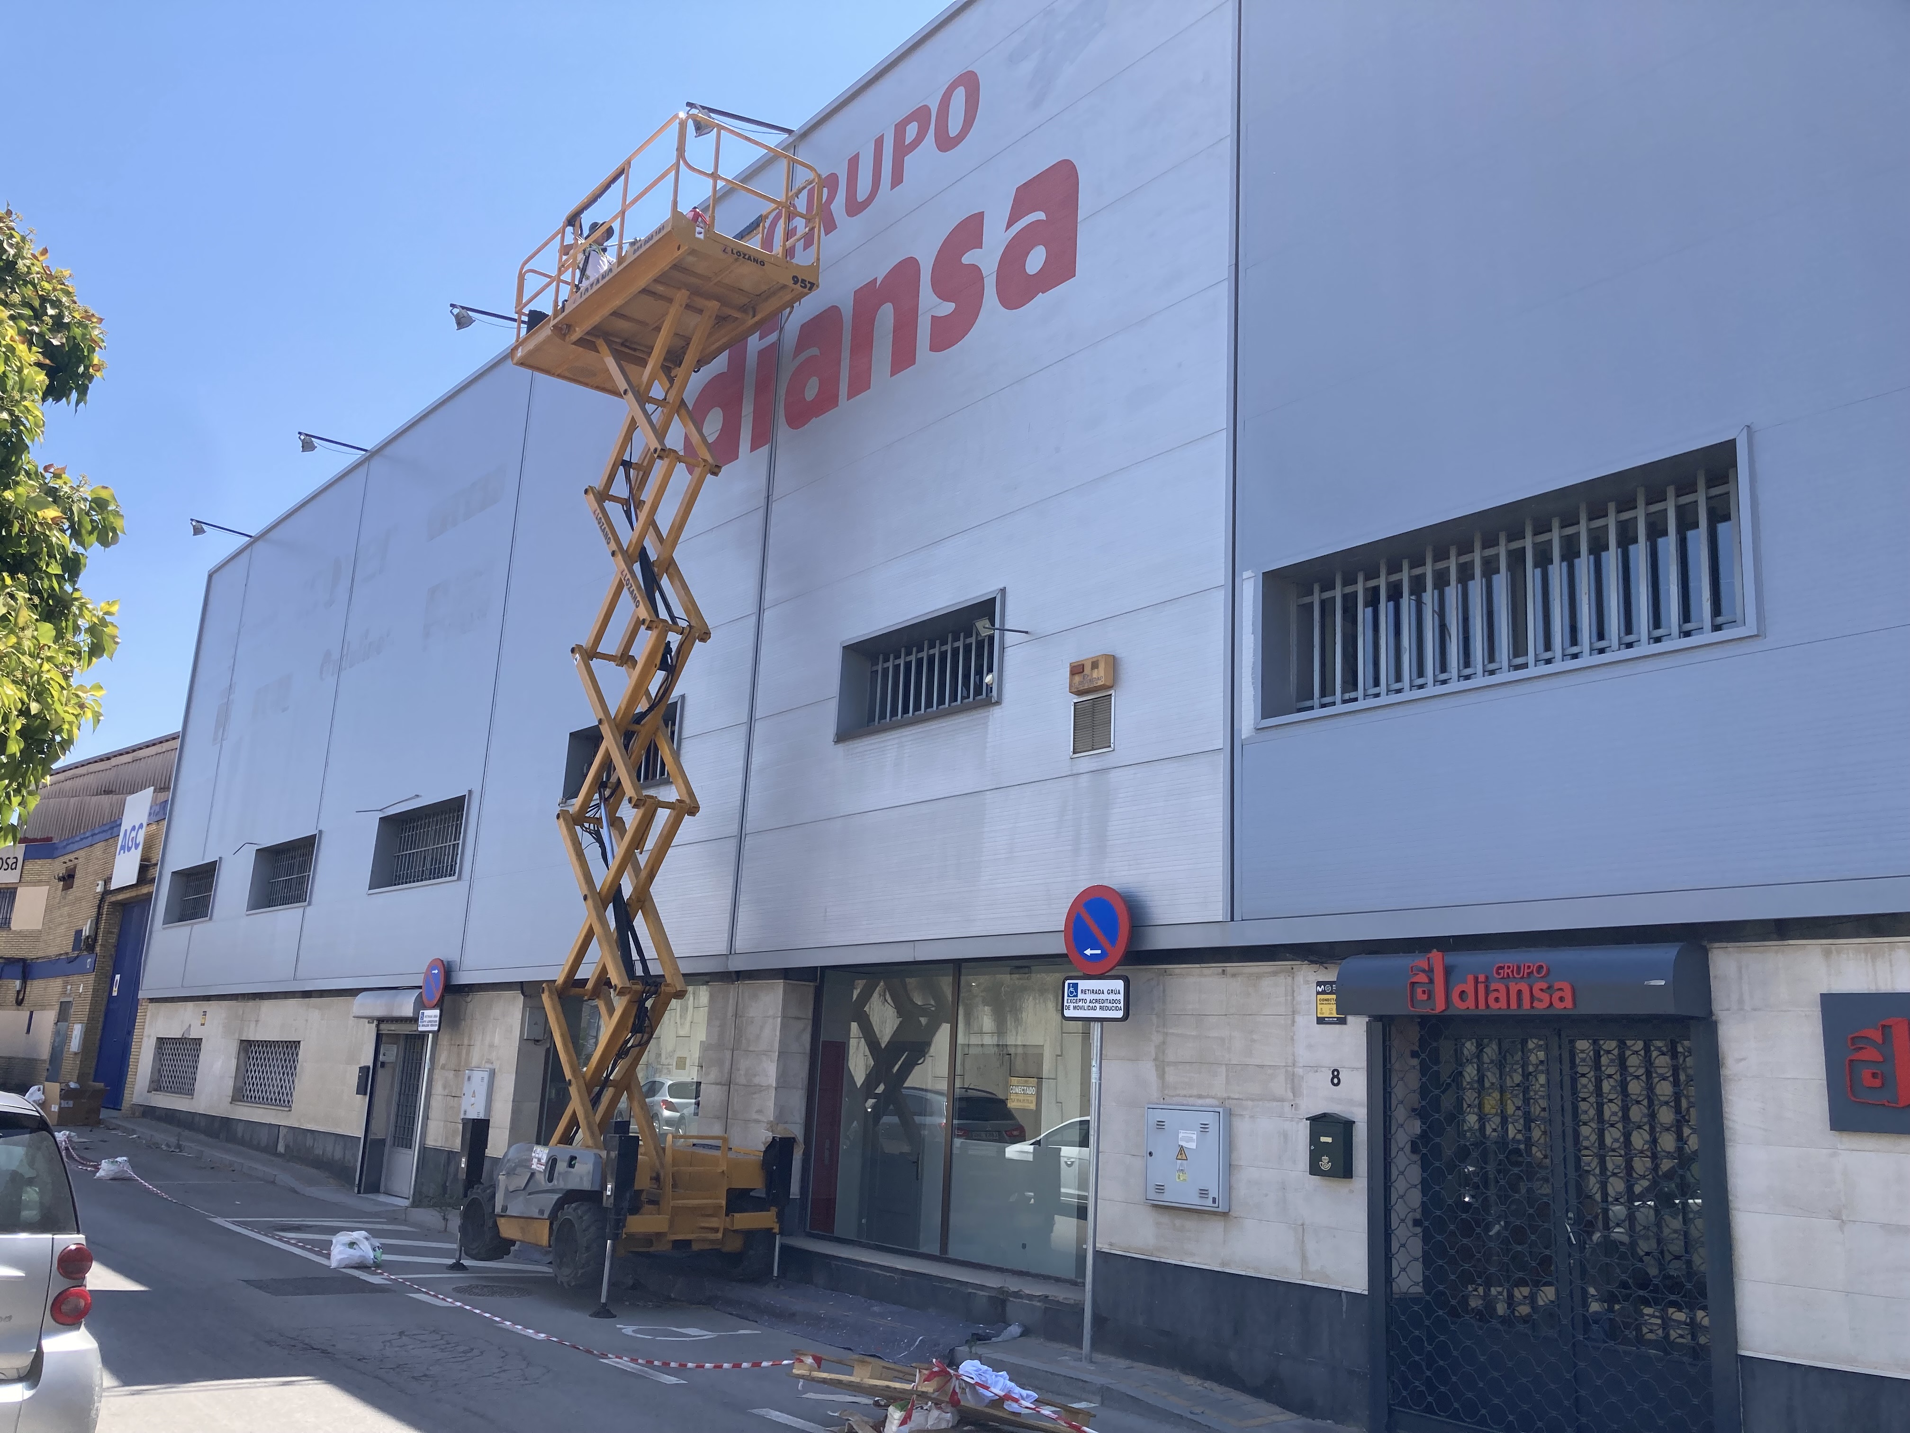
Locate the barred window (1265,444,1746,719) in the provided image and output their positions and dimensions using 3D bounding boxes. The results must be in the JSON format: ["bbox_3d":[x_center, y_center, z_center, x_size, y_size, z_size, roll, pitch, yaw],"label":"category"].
[{"bbox_3d":[3.054,-0.665,8.961,0.320,1.010,3.014,13,-17,-38],"label":"barred window"}]

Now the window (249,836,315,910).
[{"bbox_3d":[-10.962,2.652,25.479,0.300,1.110,3.200,14,-17,-38],"label":"window"}]

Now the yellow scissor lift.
[{"bbox_3d":[-2.929,-0.203,14.286,1.830,10.156,3.875,13,-17,-38],"label":"yellow scissor lift"}]

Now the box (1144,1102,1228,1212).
[{"bbox_3d":[1.454,2.745,9.636,0.085,0.593,0.645,13,-17,-37],"label":"box"}]

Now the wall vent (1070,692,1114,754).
[{"bbox_3d":[1.008,0.070,11.088,0.055,0.430,0.450,13,-17,-37],"label":"wall vent"}]

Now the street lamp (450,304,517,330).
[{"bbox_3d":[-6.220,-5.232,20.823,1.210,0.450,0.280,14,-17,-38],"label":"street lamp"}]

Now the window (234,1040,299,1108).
[{"bbox_3d":[-10.747,5.592,24.225,0.140,0.980,2.970,14,-17,-38],"label":"window"}]

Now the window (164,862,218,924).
[{"bbox_3d":[-14.121,3.346,28.841,0.300,1.048,2.984,13,-17,-38],"label":"window"}]

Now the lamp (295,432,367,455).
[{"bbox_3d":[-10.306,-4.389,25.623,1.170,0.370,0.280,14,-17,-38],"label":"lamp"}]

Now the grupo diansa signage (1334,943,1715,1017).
[{"bbox_3d":[2.894,1.390,8.062,0.360,0.367,1.920,13,-17,-38],"label":"grupo diansa signage"}]

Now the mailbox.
[{"bbox_3d":[2.152,2.441,8.803,0.100,0.365,0.285,13,-17,-37],"label":"mailbox"}]

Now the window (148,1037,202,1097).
[{"bbox_3d":[-13.798,6.241,27.523,0.200,0.998,2.983,13,-17,-38],"label":"window"}]

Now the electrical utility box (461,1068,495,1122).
[{"bbox_3d":[-5.579,4.426,18.061,0.085,0.570,0.635,14,-17,-38],"label":"electrical utility box"}]

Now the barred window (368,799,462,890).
[{"bbox_3d":[-7.080,1.755,20.667,0.310,1.063,3.022,13,-17,-38],"label":"barred window"}]

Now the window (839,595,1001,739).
[{"bbox_3d":[-0.247,-0.355,12.917,0.320,0.841,2.066,13,-17,-38],"label":"window"}]

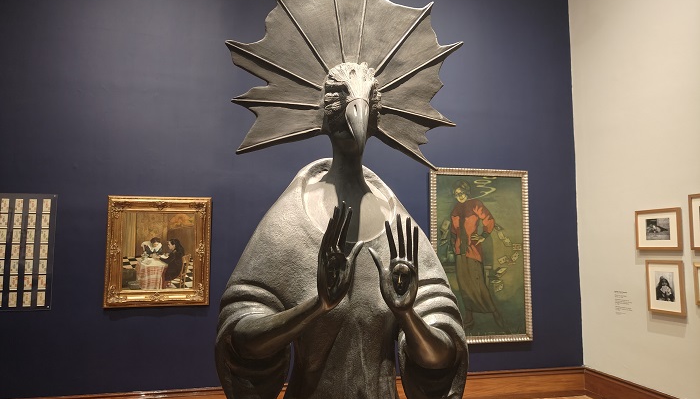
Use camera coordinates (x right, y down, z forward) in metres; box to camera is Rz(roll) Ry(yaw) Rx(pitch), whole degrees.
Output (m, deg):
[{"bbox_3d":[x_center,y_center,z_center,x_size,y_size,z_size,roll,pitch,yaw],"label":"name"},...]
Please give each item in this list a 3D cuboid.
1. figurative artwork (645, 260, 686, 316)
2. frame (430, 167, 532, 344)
[{"bbox_3d":[2.923,0.812,4.484,0.030,0.483,0.393,2,-6,-13],"label":"figurative artwork"},{"bbox_3d":[1.444,0.611,5.335,1.189,1.880,0.050,2,-6,-13],"label":"frame"}]

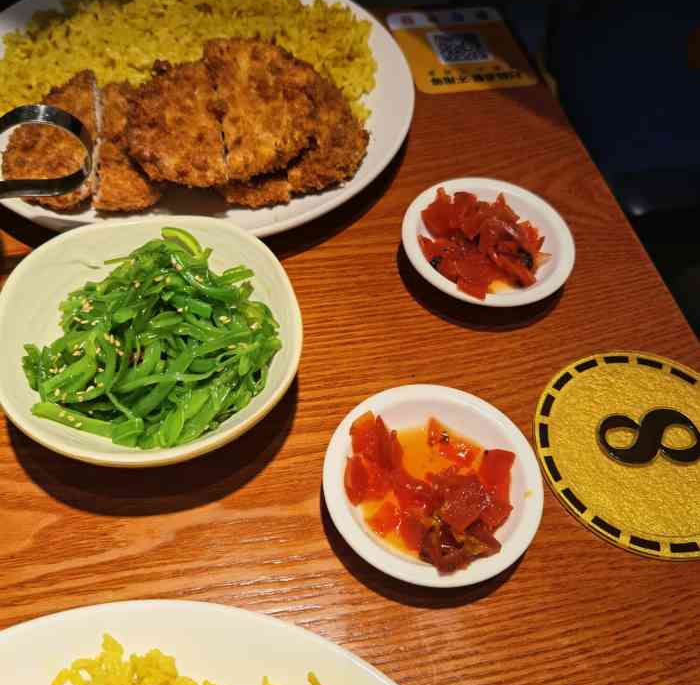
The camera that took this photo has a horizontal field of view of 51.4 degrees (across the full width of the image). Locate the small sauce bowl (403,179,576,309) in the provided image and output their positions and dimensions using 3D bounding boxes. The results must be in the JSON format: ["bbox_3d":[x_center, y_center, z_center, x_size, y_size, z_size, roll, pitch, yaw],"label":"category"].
[{"bbox_3d":[0.071,-0.048,0.381,0.088,0.023,0.088,3,55,-4],"label":"small sauce bowl"}]

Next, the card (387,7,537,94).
[{"bbox_3d":[0.076,-0.203,0.501,0.085,0.003,0.092,-9,56,-12],"label":"card"}]

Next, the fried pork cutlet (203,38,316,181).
[{"bbox_3d":[-0.047,-0.126,0.395,0.052,0.018,0.096,-7,63,-10],"label":"fried pork cutlet"}]

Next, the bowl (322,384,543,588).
[{"bbox_3d":[0.033,0.060,0.301,0.088,0.023,0.088,3,55,-4],"label":"bowl"}]

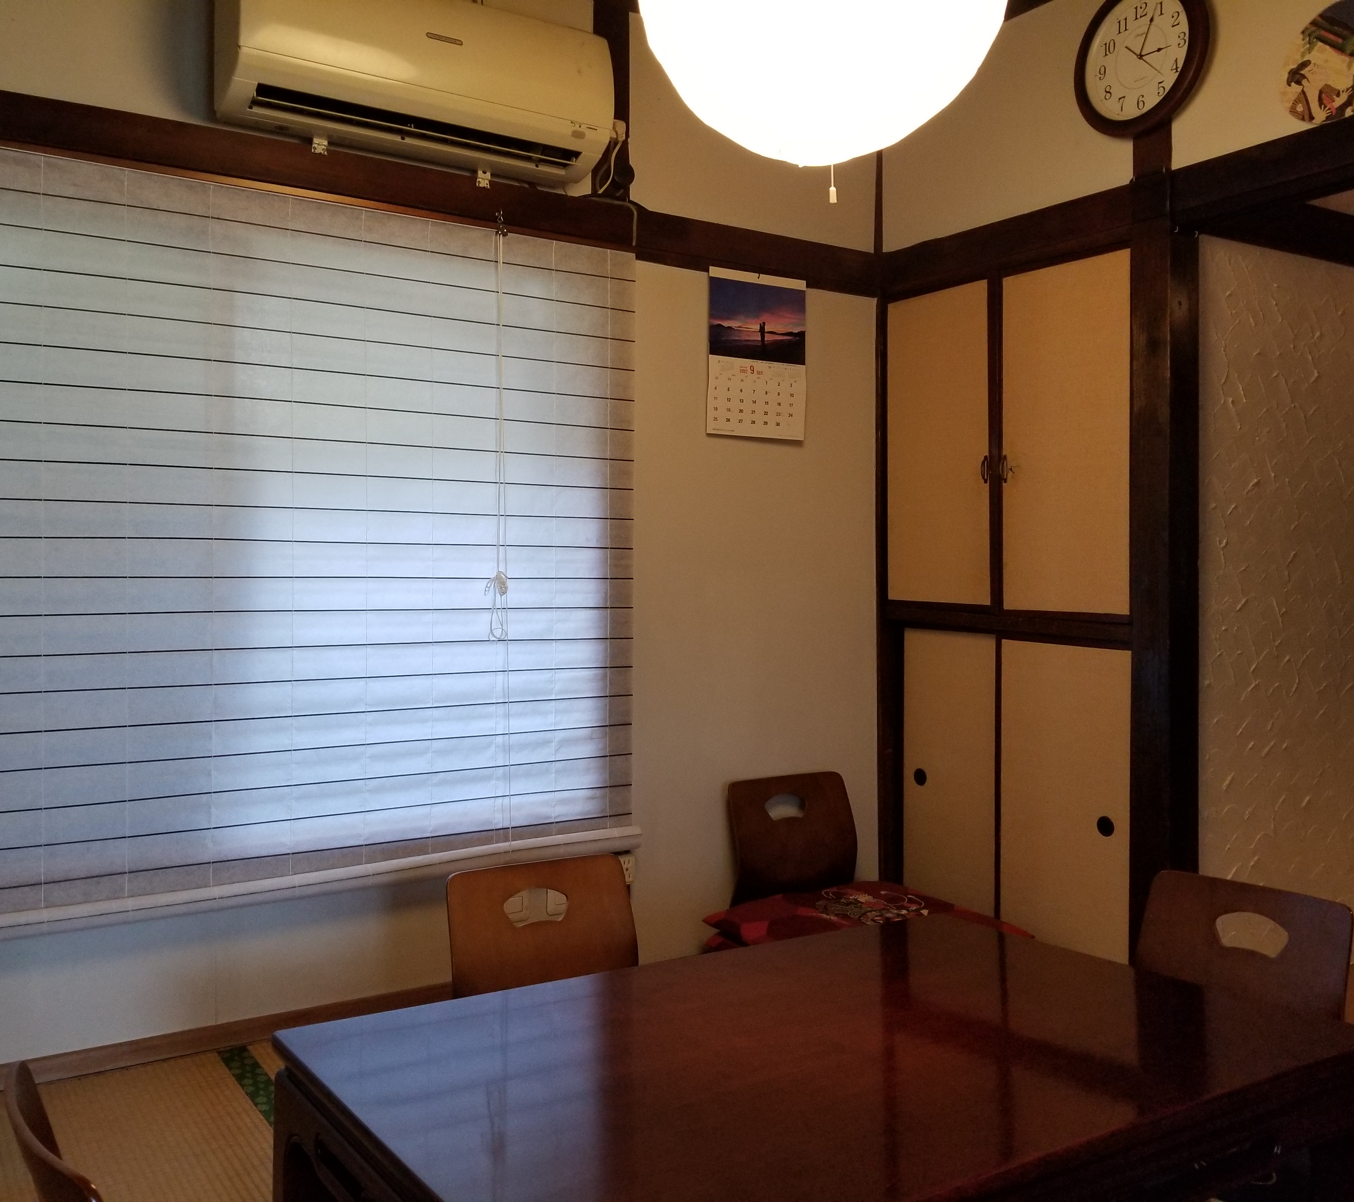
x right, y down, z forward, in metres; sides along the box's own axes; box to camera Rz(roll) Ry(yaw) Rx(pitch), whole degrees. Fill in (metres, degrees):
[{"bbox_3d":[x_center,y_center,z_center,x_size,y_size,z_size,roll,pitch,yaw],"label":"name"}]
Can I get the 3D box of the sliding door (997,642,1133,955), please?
[{"bbox_3d":[0.925,0.505,2.866,0.030,0.824,0.403,-1,1,-32],"label":"sliding door"}]

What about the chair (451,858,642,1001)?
[{"bbox_3d":[-0.196,0.729,2.194,0.385,0.410,0.480,-1,1,-19],"label":"chair"}]

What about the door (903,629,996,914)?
[{"bbox_3d":[0.740,0.497,3.206,0.030,0.832,0.374,-1,1,-32],"label":"door"}]

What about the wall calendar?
[{"bbox_3d":[0.213,-0.644,3.158,0.306,0.425,0.015,-1,1,-31],"label":"wall calendar"}]

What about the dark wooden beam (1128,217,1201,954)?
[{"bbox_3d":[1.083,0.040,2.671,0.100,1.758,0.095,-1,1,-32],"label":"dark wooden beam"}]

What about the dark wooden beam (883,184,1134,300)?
[{"bbox_3d":[0.812,-0.874,3.039,0.080,0.151,0.834,-1,1,-32],"label":"dark wooden beam"}]

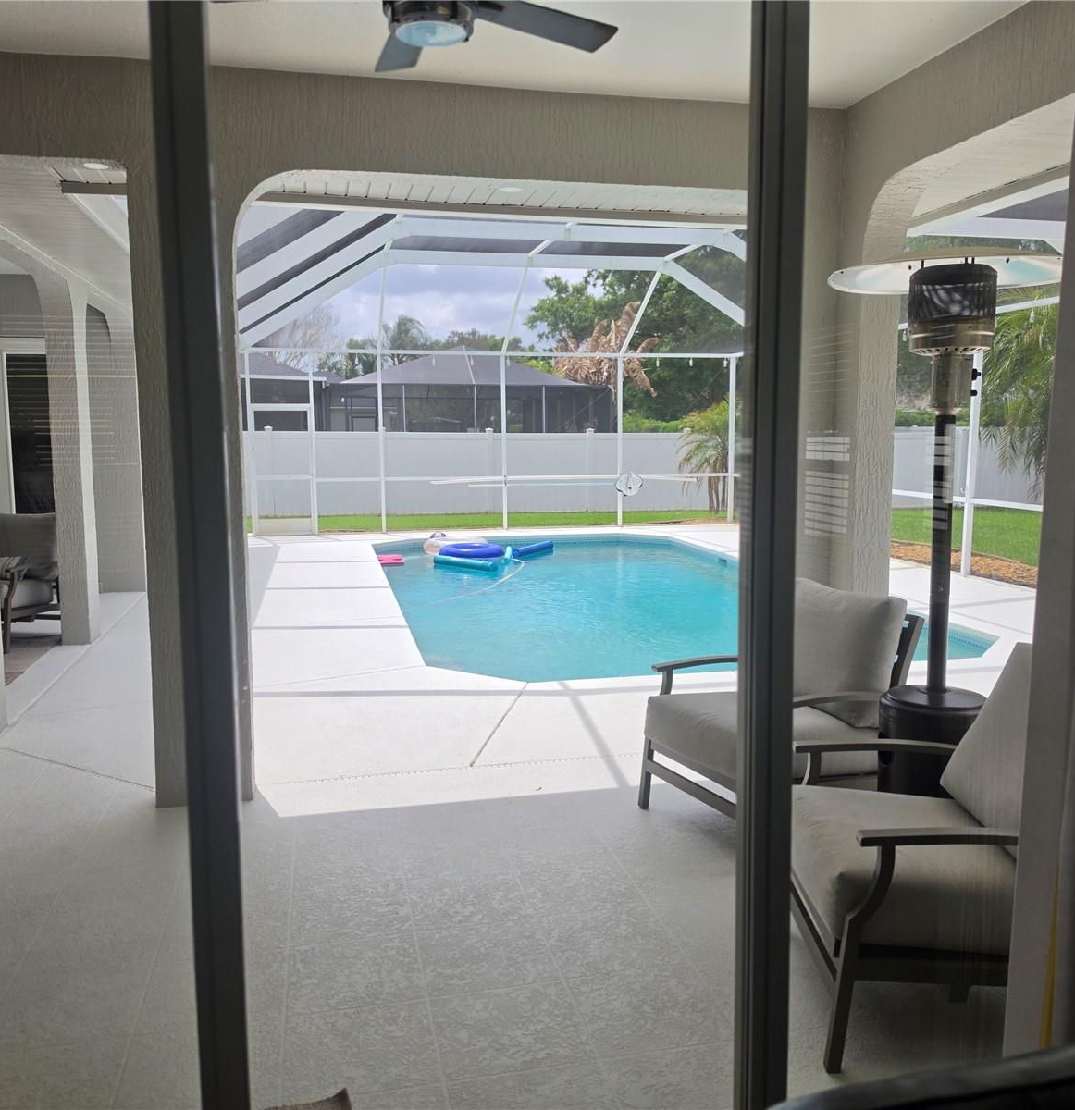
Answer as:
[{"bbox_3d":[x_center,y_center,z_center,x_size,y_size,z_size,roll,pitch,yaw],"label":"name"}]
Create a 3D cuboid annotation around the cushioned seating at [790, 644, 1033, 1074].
[{"bbox_3d":[1.165,0.785,2.752,0.850,0.950,0.740,0,7,1],"label":"cushioned seating"}]

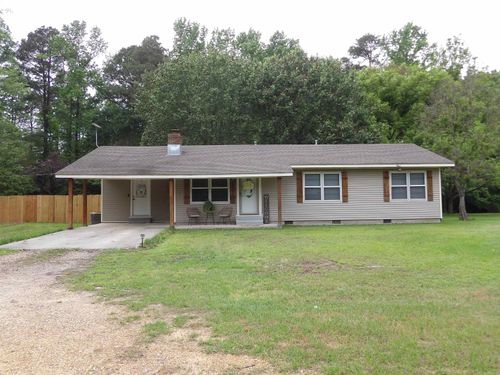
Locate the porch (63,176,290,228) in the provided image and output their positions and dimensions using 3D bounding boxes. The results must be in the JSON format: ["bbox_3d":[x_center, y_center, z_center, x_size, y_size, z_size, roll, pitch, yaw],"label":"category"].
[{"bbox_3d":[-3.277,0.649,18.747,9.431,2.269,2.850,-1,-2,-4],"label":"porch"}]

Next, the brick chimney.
[{"bbox_3d":[-3.925,-2.342,21.374,0.762,1.331,0.700,-1,-2,-4],"label":"brick chimney"}]

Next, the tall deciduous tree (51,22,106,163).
[{"bbox_3d":[-15.476,-6.283,36.703,4.941,18.004,4.941,-1,-2,-4],"label":"tall deciduous tree"}]

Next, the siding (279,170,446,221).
[{"bbox_3d":[5.481,0.403,19.829,7.962,2.658,0.400,-1,-2,-4],"label":"siding"}]

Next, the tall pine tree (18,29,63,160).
[{"bbox_3d":[-20.174,-6.342,38.697,4.436,18.381,4.436,-1,-2,-4],"label":"tall pine tree"}]

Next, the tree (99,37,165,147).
[{"bbox_3d":[-11.211,-6.017,38.712,6.172,17.487,6.172,-1,-2,-4],"label":"tree"}]

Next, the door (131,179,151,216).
[{"bbox_3d":[-5.483,0.436,20.396,0.914,2.000,0.100,-1,-2,-4],"label":"door"}]

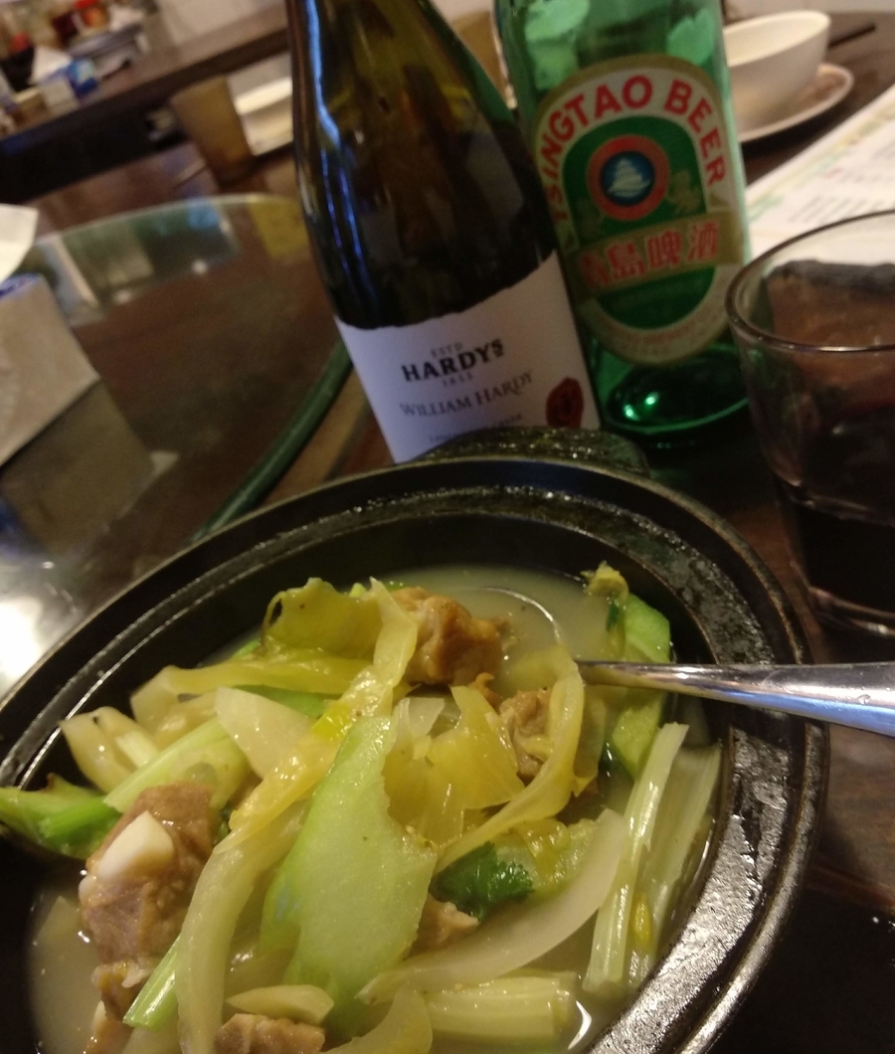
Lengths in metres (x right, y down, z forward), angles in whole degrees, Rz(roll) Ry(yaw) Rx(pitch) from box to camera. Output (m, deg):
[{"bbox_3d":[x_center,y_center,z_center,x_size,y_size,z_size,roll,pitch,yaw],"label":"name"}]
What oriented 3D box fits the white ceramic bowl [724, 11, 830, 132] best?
[{"bbox_3d":[0.203,-0.304,0.612,0.112,0.051,0.112,-14,36,11],"label":"white ceramic bowl"}]

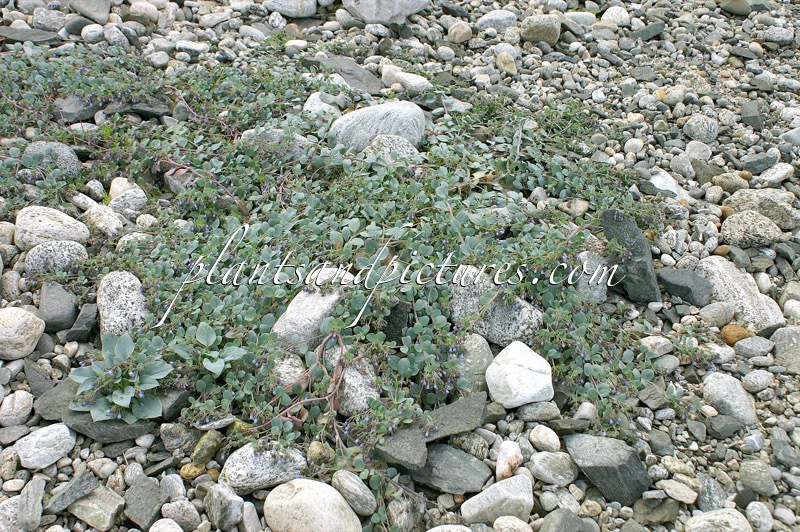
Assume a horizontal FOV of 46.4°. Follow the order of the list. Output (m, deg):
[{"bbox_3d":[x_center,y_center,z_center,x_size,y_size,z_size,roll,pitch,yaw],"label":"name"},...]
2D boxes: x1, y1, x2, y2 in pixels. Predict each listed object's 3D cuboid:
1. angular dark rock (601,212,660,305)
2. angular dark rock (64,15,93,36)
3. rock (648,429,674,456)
[{"bbox_3d":[0.525,-0.026,2.138,0.083,0.076,0.212,-6,50,-8],"label":"angular dark rock"},{"bbox_3d":[-0.982,-0.740,2.874,0.088,0.046,0.072,-6,38,-8],"label":"angular dark rock"},{"bbox_3d":[0.469,0.317,1.673,0.050,0.030,0.045,0,37,0],"label":"rock"}]

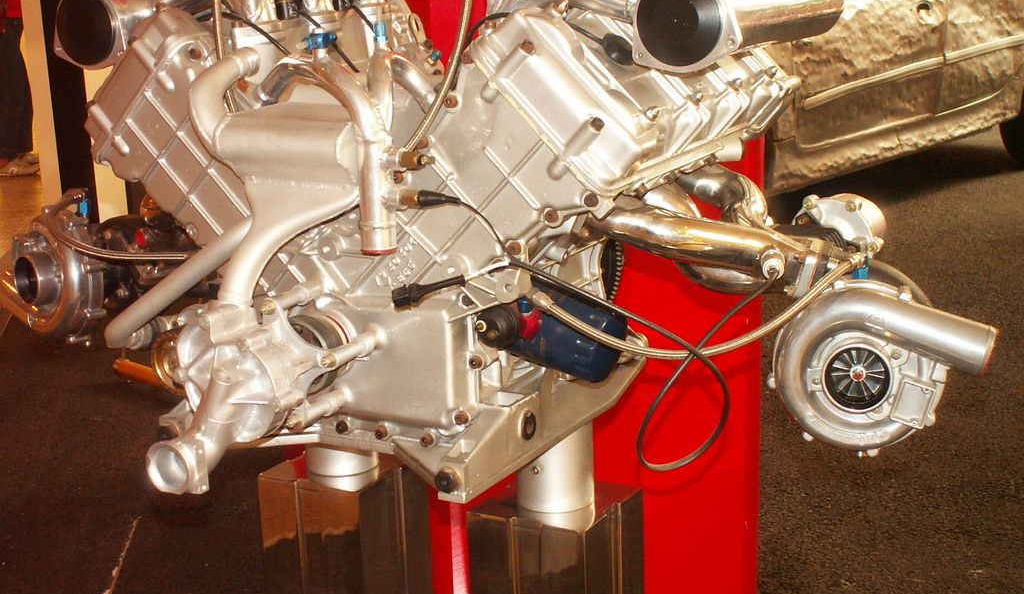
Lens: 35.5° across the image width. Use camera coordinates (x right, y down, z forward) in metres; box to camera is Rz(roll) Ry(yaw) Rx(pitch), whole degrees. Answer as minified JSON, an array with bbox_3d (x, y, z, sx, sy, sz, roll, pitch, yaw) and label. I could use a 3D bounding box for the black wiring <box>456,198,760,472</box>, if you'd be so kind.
[{"bbox_3d":[0.097,0.046,1.642,0.315,0.275,0.090,6,16,30],"label":"black wiring"}]

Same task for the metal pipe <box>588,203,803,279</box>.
[{"bbox_3d":[0.186,-0.062,1.636,0.215,0.055,0.055,11,17,13],"label":"metal pipe"}]

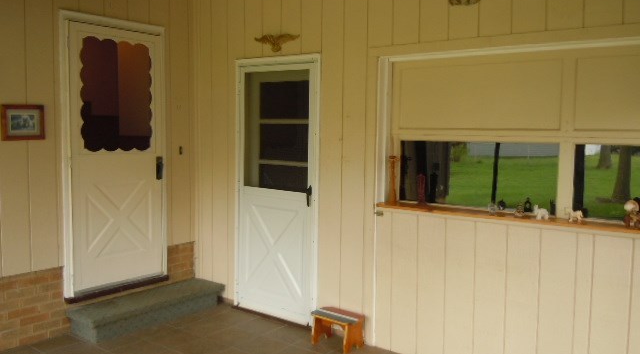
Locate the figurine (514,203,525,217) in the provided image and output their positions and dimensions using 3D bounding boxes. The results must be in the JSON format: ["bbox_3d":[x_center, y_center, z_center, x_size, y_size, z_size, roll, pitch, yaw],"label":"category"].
[{"bbox_3d":[1.238,0.215,3.442,0.060,0.074,0.050,4,5,36],"label":"figurine"}]

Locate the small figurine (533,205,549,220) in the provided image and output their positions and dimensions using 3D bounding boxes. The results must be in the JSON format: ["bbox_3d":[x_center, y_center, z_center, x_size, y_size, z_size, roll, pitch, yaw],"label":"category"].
[{"bbox_3d":[1.339,0.214,3.357,0.080,0.090,0.040,4,5,36],"label":"small figurine"}]

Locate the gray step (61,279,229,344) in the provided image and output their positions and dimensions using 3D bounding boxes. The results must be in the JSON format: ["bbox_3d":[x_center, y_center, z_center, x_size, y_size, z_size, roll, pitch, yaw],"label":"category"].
[{"bbox_3d":[-1.410,1.102,4.615,0.440,0.170,1.270,4,5,36],"label":"gray step"}]

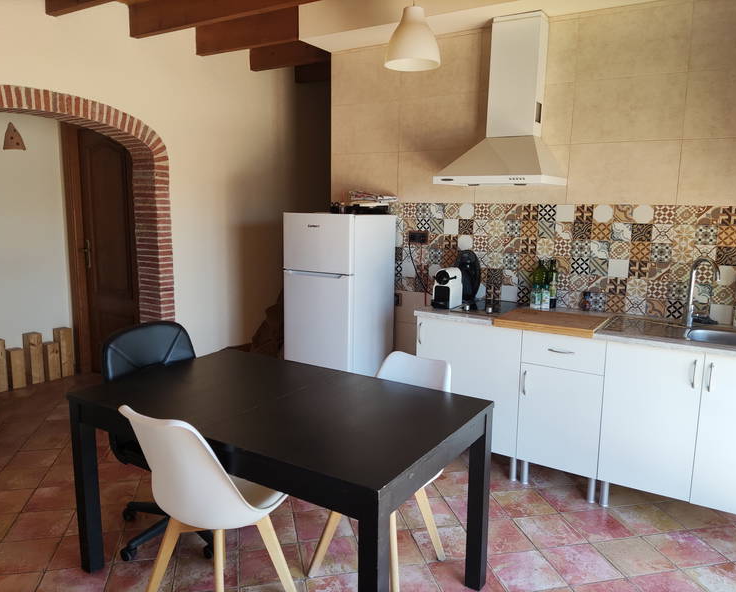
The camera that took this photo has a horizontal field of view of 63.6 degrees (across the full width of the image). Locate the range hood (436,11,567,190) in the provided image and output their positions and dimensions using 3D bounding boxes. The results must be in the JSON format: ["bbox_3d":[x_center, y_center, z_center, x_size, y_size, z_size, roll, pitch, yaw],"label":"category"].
[{"bbox_3d":[0.746,-1.071,3.232,0.600,0.915,0.475,7,11,33],"label":"range hood"}]

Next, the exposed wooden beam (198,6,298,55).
[{"bbox_3d":[-0.800,-1.782,4.003,0.960,0.190,0.068,6,11,32],"label":"exposed wooden beam"}]

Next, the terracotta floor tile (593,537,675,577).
[{"bbox_3d":[1.128,1.110,2.517,0.247,0.012,0.247,-1,9,-12],"label":"terracotta floor tile"}]

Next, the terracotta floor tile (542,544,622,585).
[{"bbox_3d":[0.886,1.116,2.464,0.247,0.012,0.247,-1,9,-12],"label":"terracotta floor tile"}]

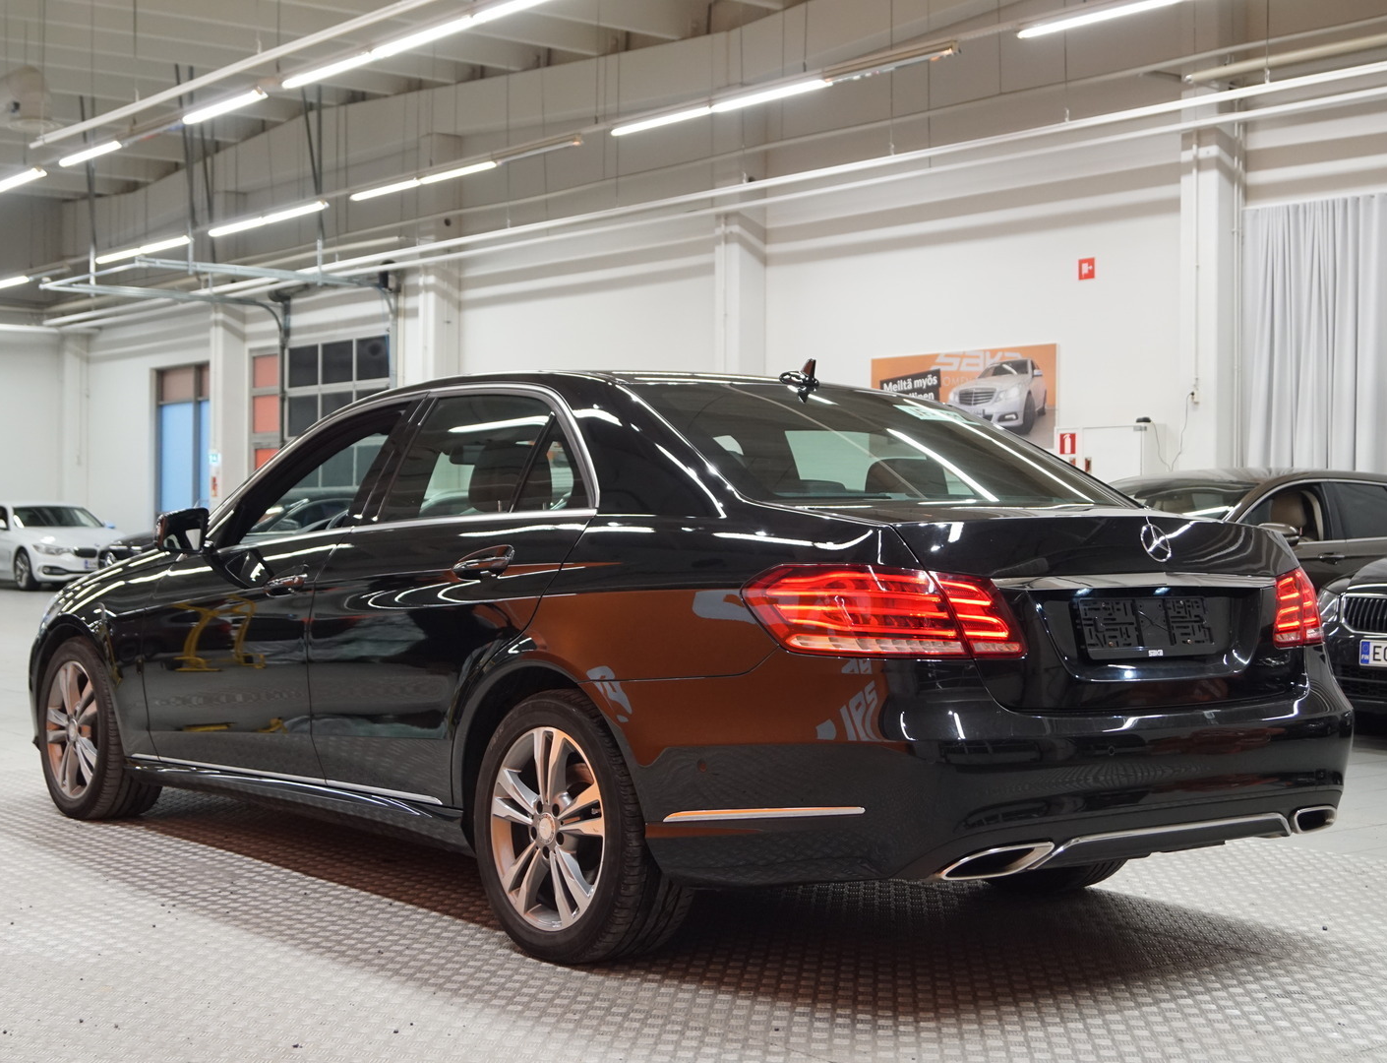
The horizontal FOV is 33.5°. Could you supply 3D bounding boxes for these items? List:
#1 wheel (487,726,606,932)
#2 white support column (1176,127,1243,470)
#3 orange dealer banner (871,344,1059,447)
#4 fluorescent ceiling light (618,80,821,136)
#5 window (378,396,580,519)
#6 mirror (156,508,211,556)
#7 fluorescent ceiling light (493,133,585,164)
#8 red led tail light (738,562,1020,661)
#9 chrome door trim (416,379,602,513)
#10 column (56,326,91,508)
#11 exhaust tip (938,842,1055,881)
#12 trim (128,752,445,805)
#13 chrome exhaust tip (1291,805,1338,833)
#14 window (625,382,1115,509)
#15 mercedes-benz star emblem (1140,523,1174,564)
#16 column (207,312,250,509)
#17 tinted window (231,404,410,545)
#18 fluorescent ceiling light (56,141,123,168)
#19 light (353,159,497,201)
[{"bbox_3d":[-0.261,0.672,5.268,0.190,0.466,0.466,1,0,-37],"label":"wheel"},{"bbox_3d":[3.873,-1.107,17.137,0.340,4.150,0.360,0,0,-35],"label":"white support column"},{"bbox_3d":[2.587,-1.257,22.309,0.030,0.958,2.620,1,0,-37],"label":"orange dealer banner"},{"bbox_3d":[0.175,-3.517,19.050,0.120,0.100,3.013,0,0,-35],"label":"fluorescent ceiling light"},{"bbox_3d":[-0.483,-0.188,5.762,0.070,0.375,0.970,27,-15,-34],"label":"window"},{"bbox_3d":[-1.486,0.002,6.750,0.200,0.143,0.120,1,0,-37],"label":"mirror"},{"bbox_3d":[-1.451,-3.547,21.420,0.100,0.090,1.500,0,1,-35],"label":"fluorescent ceiling light"},{"bbox_3d":[0.384,0.164,4.779,0.500,0.190,0.370,0,1,-37],"label":"red led tail light"},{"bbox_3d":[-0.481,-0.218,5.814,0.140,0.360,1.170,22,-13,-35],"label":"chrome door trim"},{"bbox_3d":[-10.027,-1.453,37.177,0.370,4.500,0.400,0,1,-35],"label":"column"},{"bbox_3d":[0.594,0.647,4.548,0.250,0.072,0.090,1,0,-28],"label":"exhaust tip"},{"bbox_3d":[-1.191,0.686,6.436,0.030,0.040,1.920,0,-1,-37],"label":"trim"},{"bbox_3d":[1.419,0.661,5.273,0.090,0.072,0.240,0,0,43],"label":"chrome exhaust tip"},{"bbox_3d":[0.446,-0.208,5.728,1.270,0.100,0.756,1,26,-37],"label":"window"},{"bbox_3d":[0.994,0.025,4.943,0.092,0.092,0.014,1,-28,-37],"label":"mercedes-benz star emblem"},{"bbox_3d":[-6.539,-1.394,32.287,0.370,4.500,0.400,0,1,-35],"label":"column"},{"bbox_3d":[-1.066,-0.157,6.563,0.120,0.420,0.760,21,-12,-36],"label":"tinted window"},{"bbox_3d":[-5.567,-3.490,21.231,0.120,0.100,1.569,0,0,-35],"label":"fluorescent ceiling light"},{"bbox_3d":[-2.752,-3.548,23.259,0.100,0.090,3.000,0,1,-35],"label":"light"}]

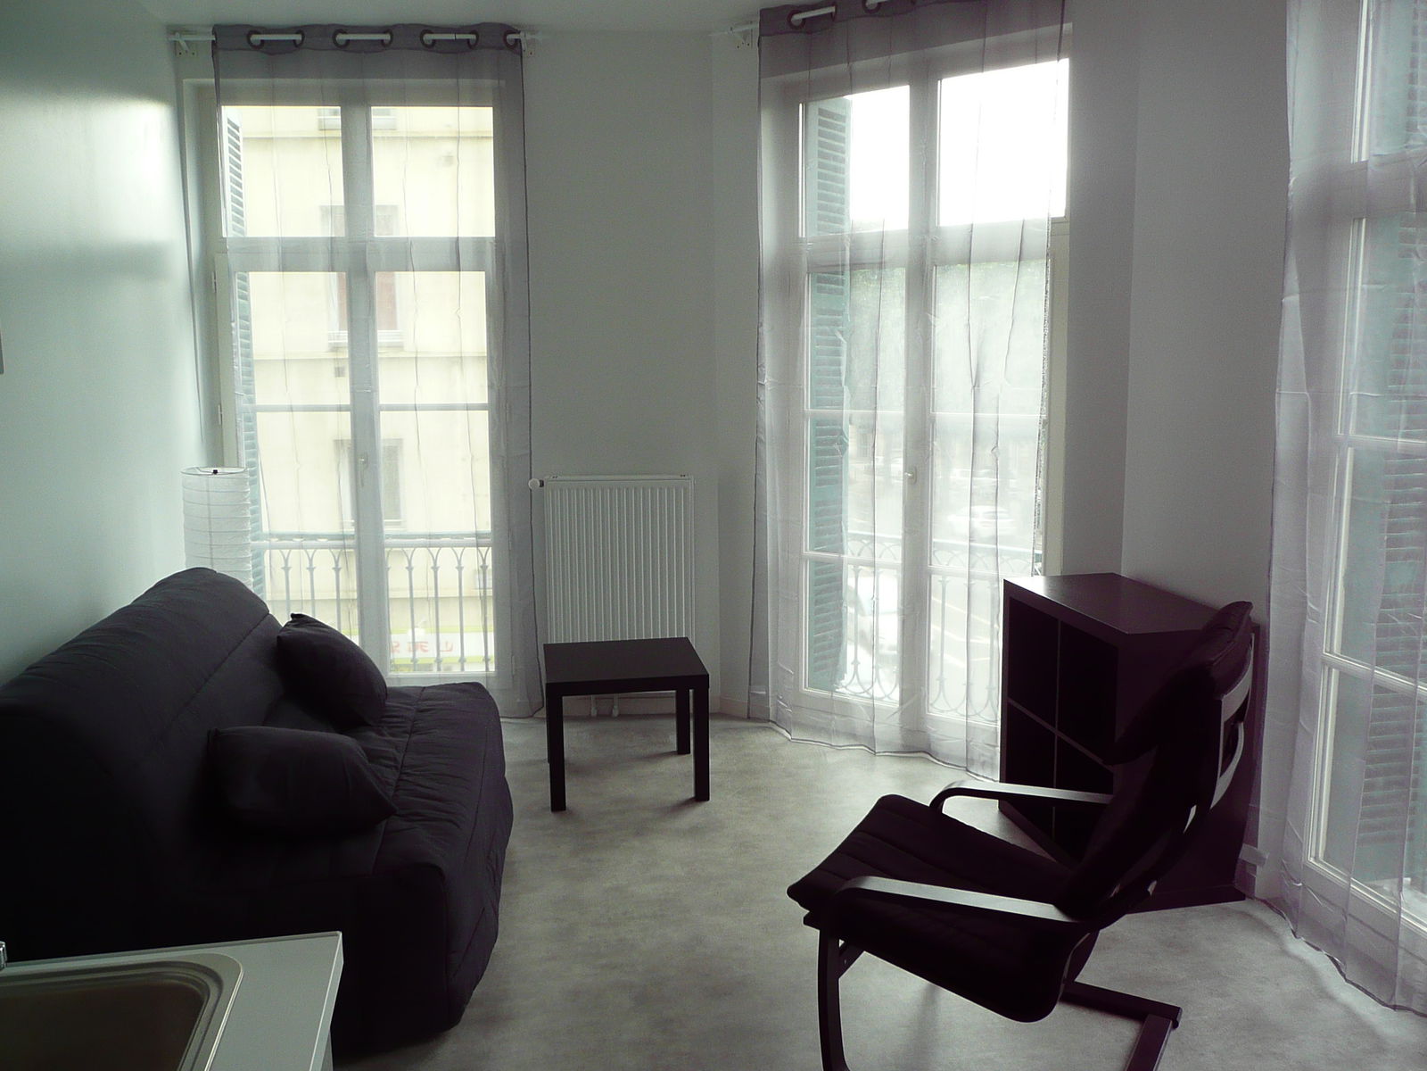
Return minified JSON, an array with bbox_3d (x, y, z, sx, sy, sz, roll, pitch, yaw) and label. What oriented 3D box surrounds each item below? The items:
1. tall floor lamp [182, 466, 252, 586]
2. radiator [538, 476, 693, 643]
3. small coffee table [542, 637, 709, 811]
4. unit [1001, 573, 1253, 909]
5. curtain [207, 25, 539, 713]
[{"bbox_3d":[-1.754,0.335,4.126,0.220,1.130,0.220,-1,7,-6],"label":"tall floor lamp"},{"bbox_3d":[-0.394,0.215,4.882,0.610,0.900,0.100,-1,7,-6],"label":"radiator"},{"bbox_3d":[-0.325,0.669,4.169,0.550,0.450,0.550,-1,7,-9],"label":"small coffee table"},{"bbox_3d":[1.214,0.584,3.468,0.390,0.790,0.790,-1,7,-9],"label":"unit"},{"bbox_3d":[-1.333,-0.598,4.632,1.210,2.790,0.100,-1,7,-6],"label":"curtain"}]

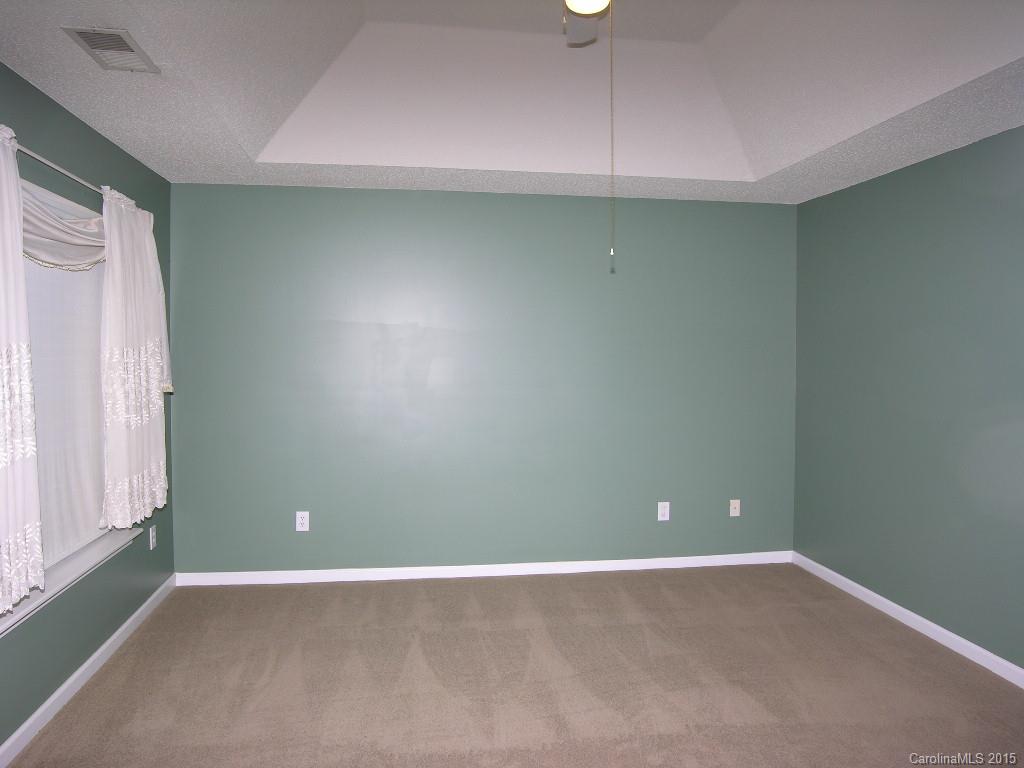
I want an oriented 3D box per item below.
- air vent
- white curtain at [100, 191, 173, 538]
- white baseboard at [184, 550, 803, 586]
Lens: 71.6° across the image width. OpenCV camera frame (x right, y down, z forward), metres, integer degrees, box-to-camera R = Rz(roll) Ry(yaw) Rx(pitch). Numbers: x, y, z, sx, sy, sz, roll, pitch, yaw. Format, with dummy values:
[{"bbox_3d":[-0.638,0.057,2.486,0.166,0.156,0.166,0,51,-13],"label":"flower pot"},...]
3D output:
[{"bbox_3d":[-1.324,-1.100,2.370,0.198,0.022,0.341,0,3,-8],"label":"air vent"},{"bbox_3d":[-1.872,-0.112,3.598,0.120,1.576,0.803,0,3,-8],"label":"white curtain"},{"bbox_3d":[-0.053,1.196,4.604,4.027,0.082,0.020,0,3,-8],"label":"white baseboard"}]

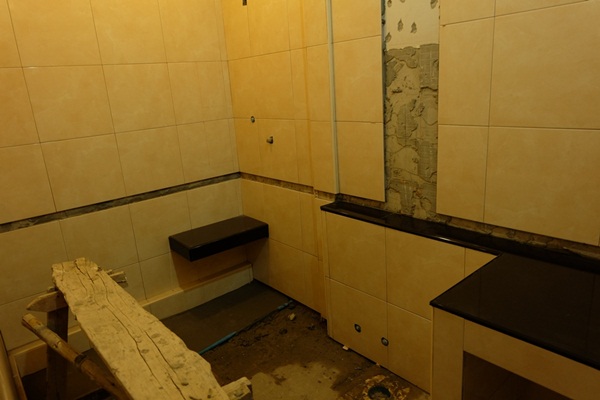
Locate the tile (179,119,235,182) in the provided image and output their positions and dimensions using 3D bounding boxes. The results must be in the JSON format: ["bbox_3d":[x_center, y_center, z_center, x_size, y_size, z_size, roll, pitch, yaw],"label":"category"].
[{"bbox_3d":[-0.665,-0.351,2.865,0.396,0.400,0.012,-17,20,-37],"label":"tile"}]

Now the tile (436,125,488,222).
[{"bbox_3d":[0.691,-0.120,1.718,0.012,0.400,0.221,-17,21,-38],"label":"tile"}]

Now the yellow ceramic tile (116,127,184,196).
[{"bbox_3d":[-0.968,-0.261,2.627,0.396,0.400,0.012,-17,20,-37],"label":"yellow ceramic tile"}]

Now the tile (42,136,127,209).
[{"bbox_3d":[-1.271,-0.170,2.389,0.396,0.400,0.012,-17,20,-37],"label":"tile"}]

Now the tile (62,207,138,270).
[{"bbox_3d":[-1.242,0.263,2.511,0.398,0.404,0.012,-17,21,-38],"label":"tile"}]

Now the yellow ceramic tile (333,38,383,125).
[{"bbox_3d":[0.287,-0.587,1.990,0.012,0.396,0.318,-17,20,-37],"label":"yellow ceramic tile"}]

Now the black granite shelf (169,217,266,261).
[{"bbox_3d":[-0.561,0.267,2.853,0.612,0.094,0.344,-17,20,-37],"label":"black granite shelf"}]

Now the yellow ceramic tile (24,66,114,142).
[{"bbox_3d":[-1.301,-0.555,2.275,0.398,0.400,0.012,-17,21,-38],"label":"yellow ceramic tile"}]

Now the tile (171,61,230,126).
[{"bbox_3d":[-0.700,-0.739,2.763,0.398,0.400,0.012,-17,21,-38],"label":"tile"}]

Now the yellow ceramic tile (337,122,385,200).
[{"bbox_3d":[0.308,-0.214,2.137,0.012,0.400,0.356,-17,21,-38],"label":"yellow ceramic tile"}]

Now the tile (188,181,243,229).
[{"bbox_3d":[-0.641,0.079,2.999,0.398,0.404,0.012,-17,21,-38],"label":"tile"}]

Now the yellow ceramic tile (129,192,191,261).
[{"bbox_3d":[-0.935,0.176,2.751,0.396,0.412,0.012,-17,20,-37],"label":"yellow ceramic tile"}]

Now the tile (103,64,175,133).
[{"bbox_3d":[-0.997,-0.644,2.518,0.396,0.400,0.012,-17,20,-37],"label":"tile"}]

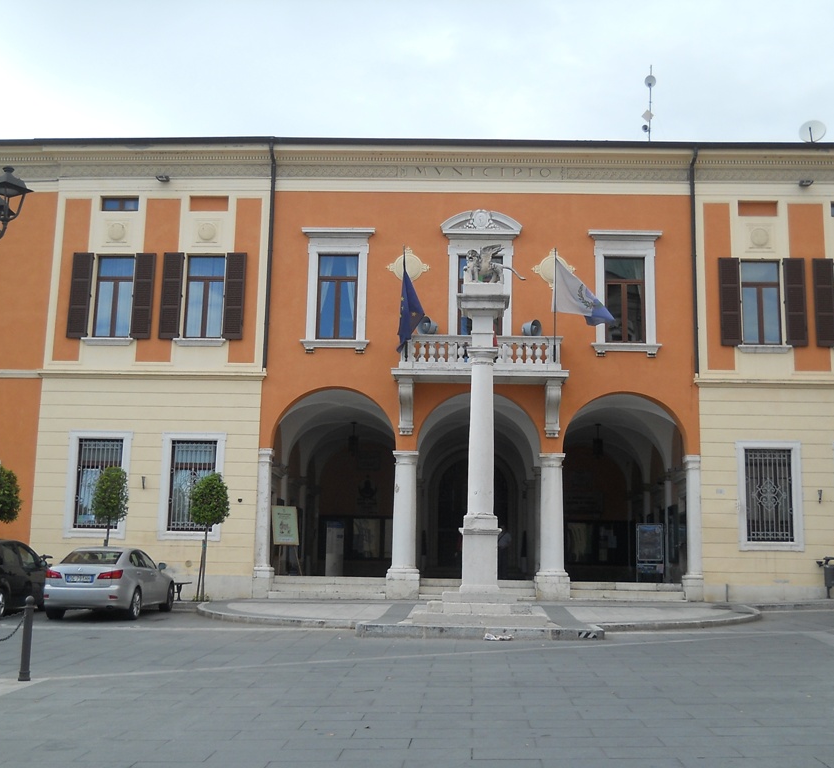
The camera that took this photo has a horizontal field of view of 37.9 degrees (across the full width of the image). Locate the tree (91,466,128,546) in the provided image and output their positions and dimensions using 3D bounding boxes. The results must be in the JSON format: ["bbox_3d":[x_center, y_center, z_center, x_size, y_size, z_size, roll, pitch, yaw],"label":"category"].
[{"bbox_3d":[-7.480,3.609,29.345,0.889,3.247,0.889,1,-12,1],"label":"tree"}]

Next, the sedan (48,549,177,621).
[{"bbox_3d":[-6.340,4.125,25.400,1.800,1.430,4.575,1,-8,3],"label":"sedan"}]

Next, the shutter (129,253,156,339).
[{"bbox_3d":[-7.251,-2.331,32.179,0.536,2.344,0.060,1,-11,2],"label":"shutter"}]

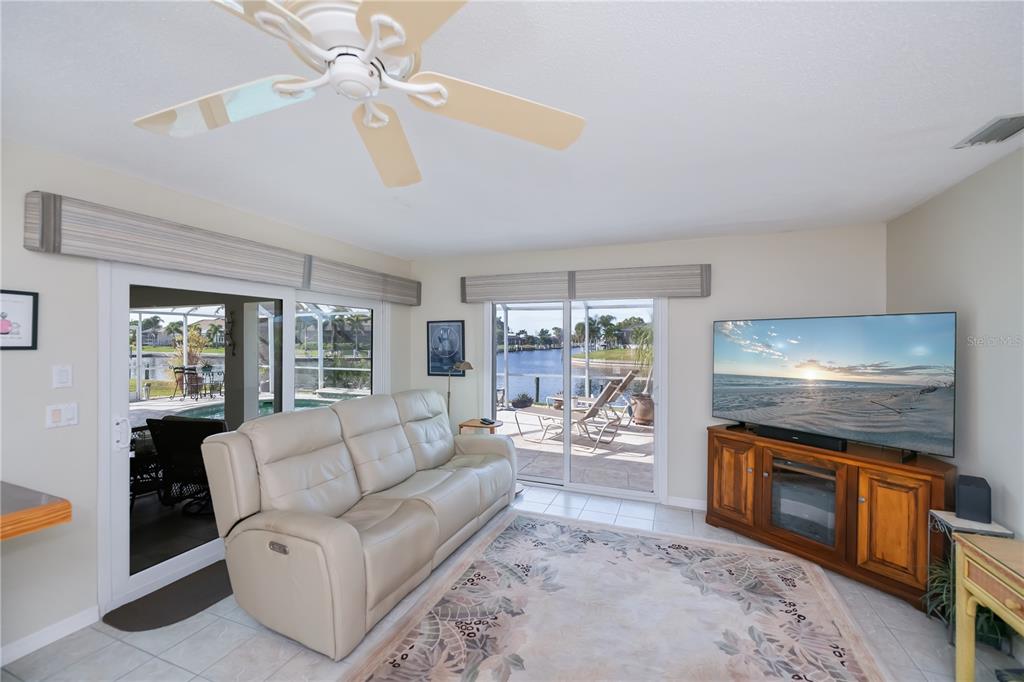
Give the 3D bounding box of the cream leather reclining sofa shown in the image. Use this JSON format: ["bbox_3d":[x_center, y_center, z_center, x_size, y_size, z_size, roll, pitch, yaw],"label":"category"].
[{"bbox_3d":[-0.878,0.970,3.123,1.080,1.080,2.260,1,0,21],"label":"cream leather reclining sofa"}]

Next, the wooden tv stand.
[{"bbox_3d":[2.267,1.131,2.934,0.620,0.805,1.370,0,0,-33],"label":"wooden tv stand"}]

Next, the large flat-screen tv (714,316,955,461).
[{"bbox_3d":[2.208,0.254,2.935,0.070,0.845,1.440,0,0,-34],"label":"large flat-screen tv"}]

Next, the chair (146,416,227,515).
[{"bbox_3d":[-2.660,1.080,3.570,0.630,0.930,0.780,0,0,5],"label":"chair"}]

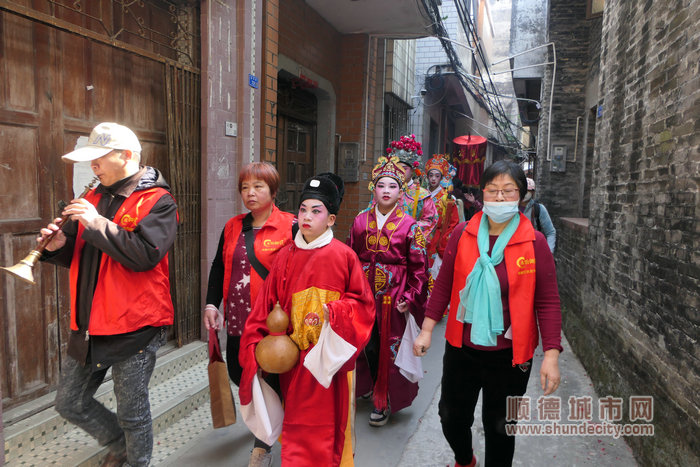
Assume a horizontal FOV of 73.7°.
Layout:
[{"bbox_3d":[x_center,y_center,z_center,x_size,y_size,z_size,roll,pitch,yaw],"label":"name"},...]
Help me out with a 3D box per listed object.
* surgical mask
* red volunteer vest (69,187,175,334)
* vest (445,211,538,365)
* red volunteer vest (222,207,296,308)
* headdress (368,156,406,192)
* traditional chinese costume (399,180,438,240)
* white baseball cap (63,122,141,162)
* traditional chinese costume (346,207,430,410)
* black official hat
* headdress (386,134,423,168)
[{"bbox_3d":[0.581,-0.084,1.790,0.145,0.090,0.075,4,7,17],"label":"surgical mask"},{"bbox_3d":[-0.916,0.108,1.870,0.410,0.590,0.290,6,8,30],"label":"red volunteer vest"},{"bbox_3d":[0.570,0.213,1.880,0.375,0.610,0.260,5,7,22],"label":"vest"},{"bbox_3d":[-0.433,0.165,2.260,0.390,0.620,0.270,4,7,14],"label":"red volunteer vest"},{"bbox_3d":[0.214,-0.333,2.630,0.215,0.205,0.210,3,7,12],"label":"headdress"},{"bbox_3d":[0.343,0.273,3.440,0.540,1.270,0.400,5,7,22],"label":"traditional chinese costume"},{"bbox_3d":[-0.944,-0.347,1.780,0.180,0.145,0.270,7,9,38],"label":"white baseball cap"},{"bbox_3d":[0.221,0.425,2.680,0.450,1.170,0.370,4,7,18],"label":"traditional chinese costume"},{"bbox_3d":[-0.116,-0.163,1.900,0.175,0.170,0.205,6,8,30],"label":"black official hat"},{"bbox_3d":[0.395,-0.590,3.380,0.265,0.260,0.250,4,7,20],"label":"headdress"}]

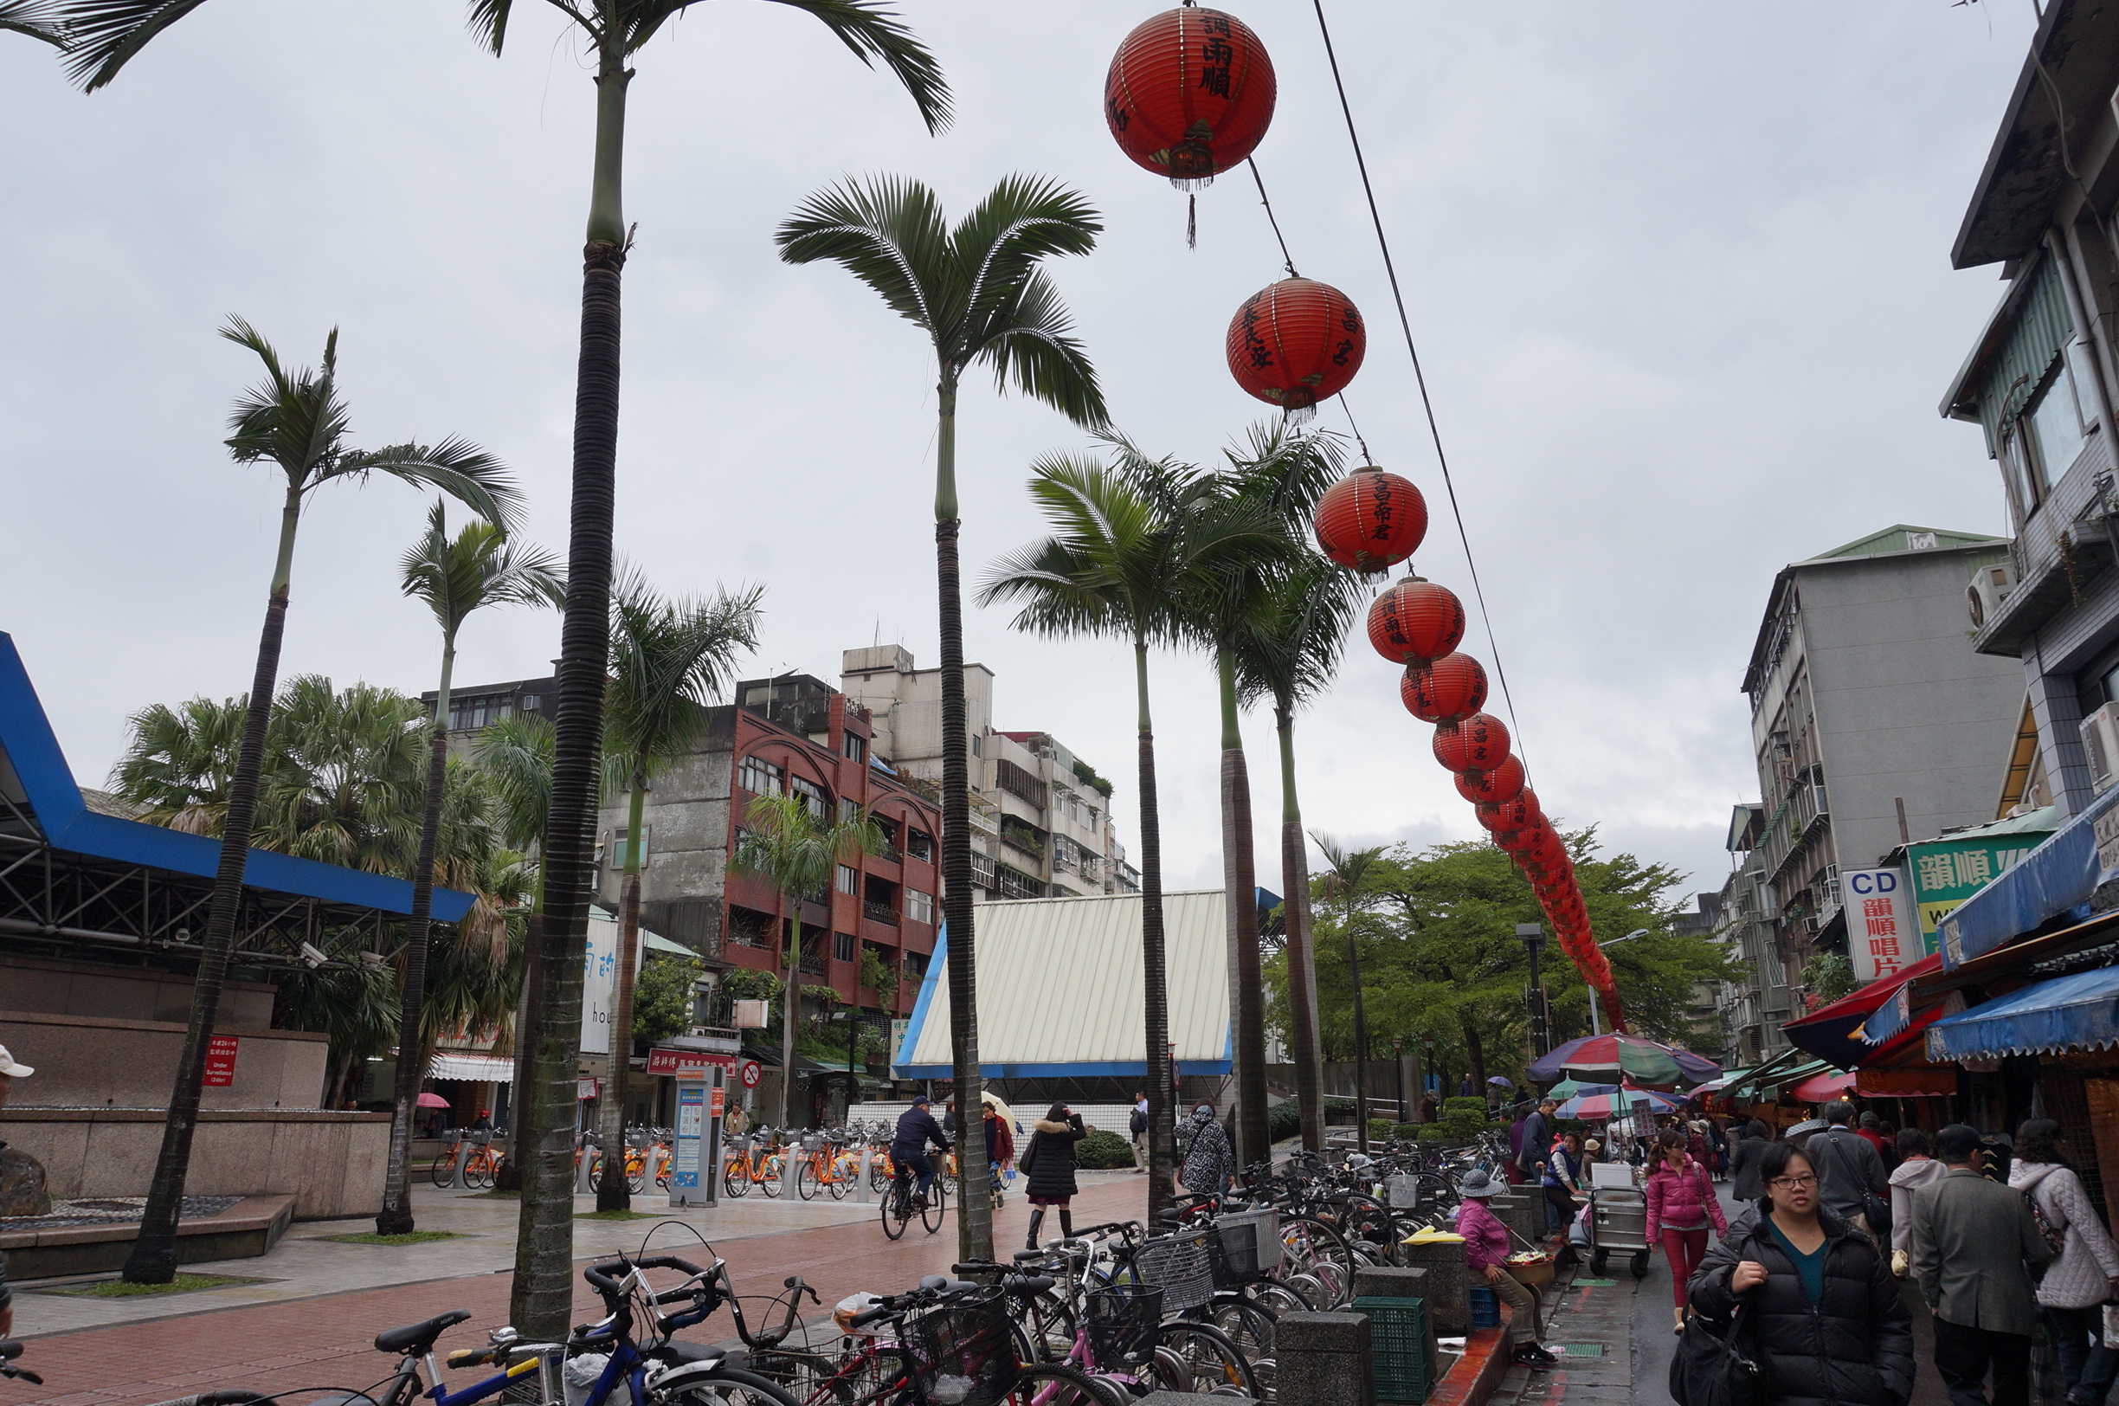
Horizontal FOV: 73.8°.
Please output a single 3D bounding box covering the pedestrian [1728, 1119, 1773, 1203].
[{"bbox_3d":[8.314,5.833,16.846,0.530,1.650,0.380,-6,-17,21],"label":"pedestrian"}]

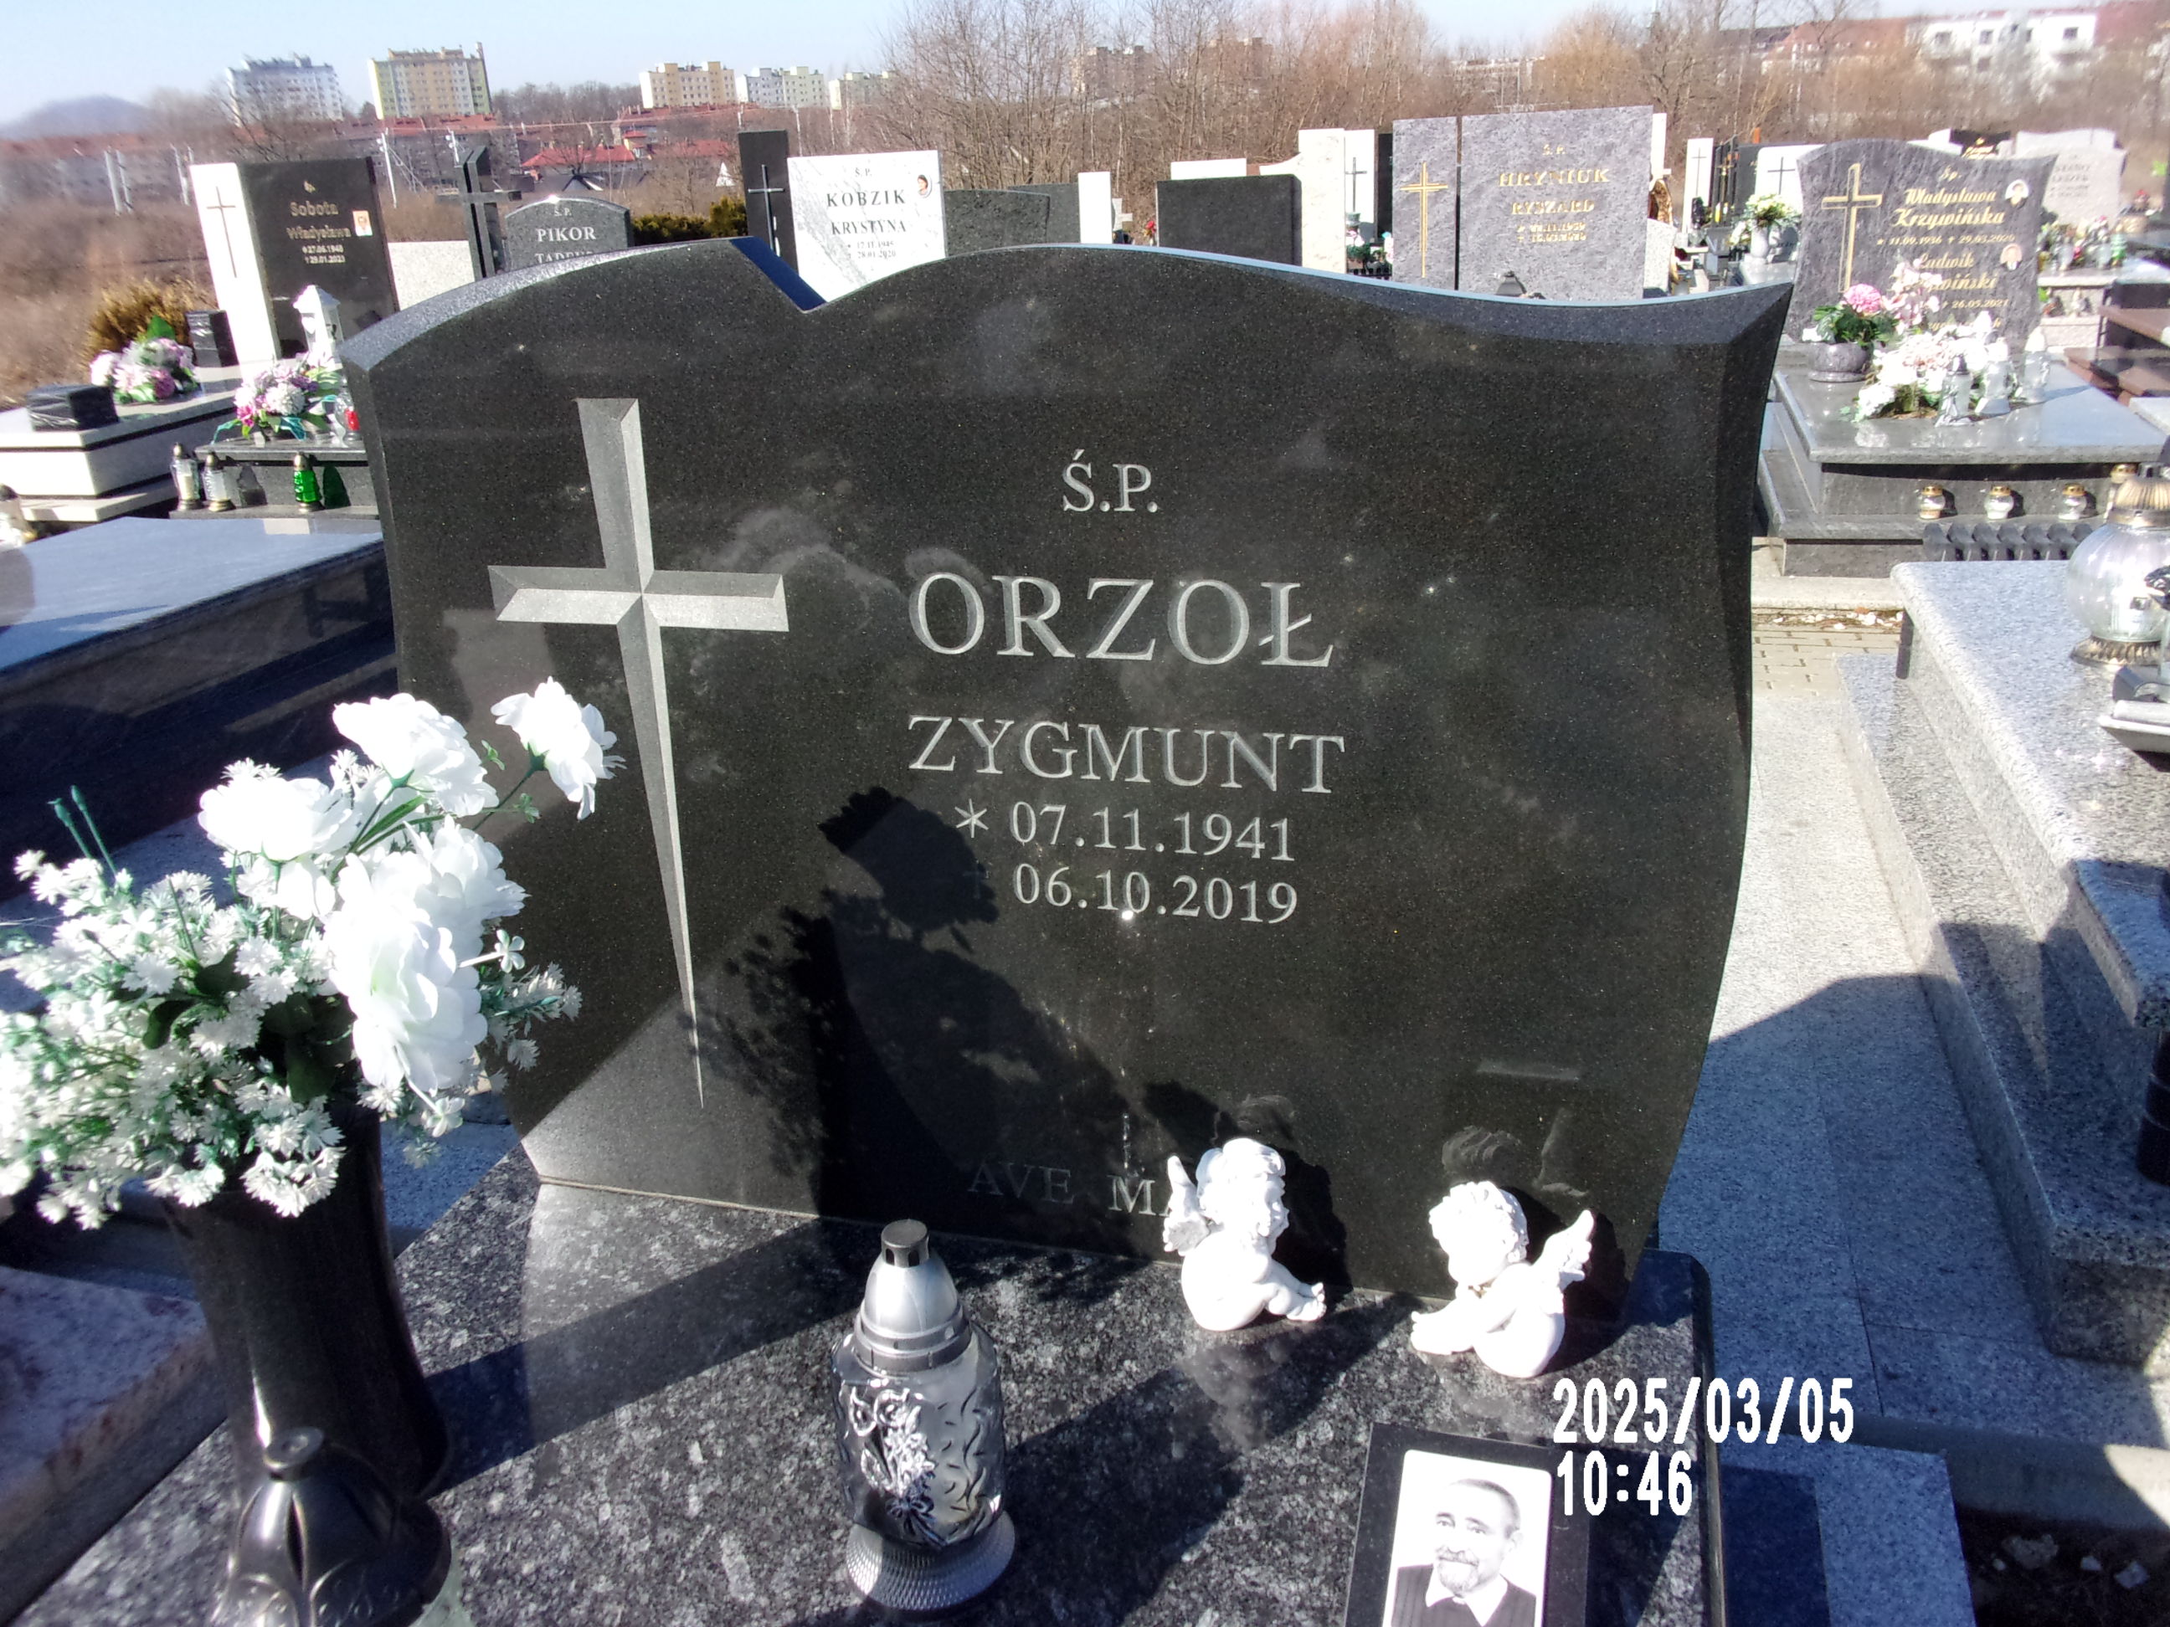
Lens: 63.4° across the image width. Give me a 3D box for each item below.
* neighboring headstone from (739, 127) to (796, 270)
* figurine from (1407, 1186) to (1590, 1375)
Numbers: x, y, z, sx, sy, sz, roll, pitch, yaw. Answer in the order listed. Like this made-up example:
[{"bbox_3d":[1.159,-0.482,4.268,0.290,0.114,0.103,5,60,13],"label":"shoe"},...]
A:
[{"bbox_3d":[-1.476,-2.743,8.527,0.247,1.062,0.090,3,23,16],"label":"neighboring headstone"},{"bbox_3d":[0.319,0.354,1.346,0.140,0.150,0.090,5,23,21],"label":"figurine"}]

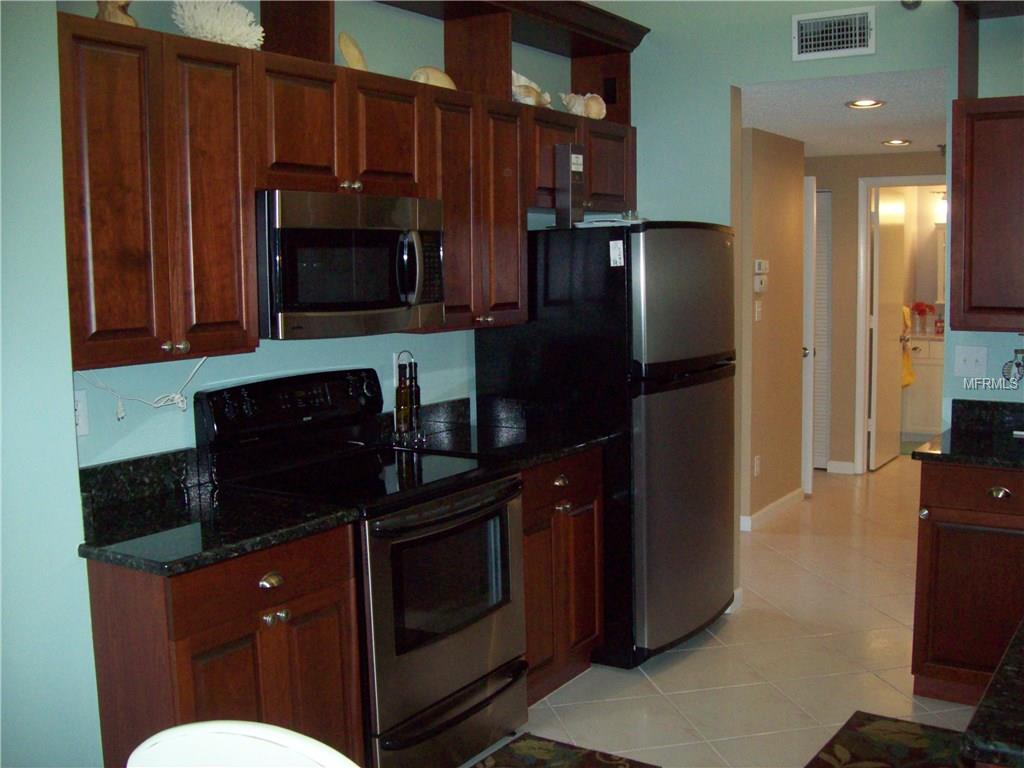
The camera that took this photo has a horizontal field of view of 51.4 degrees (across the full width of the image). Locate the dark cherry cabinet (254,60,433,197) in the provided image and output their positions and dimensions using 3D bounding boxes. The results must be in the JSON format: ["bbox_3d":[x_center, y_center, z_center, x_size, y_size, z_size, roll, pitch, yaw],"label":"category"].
[{"bbox_3d":[-0.634,-0.777,3.317,0.321,0.384,0.764,4,8,34],"label":"dark cherry cabinet"}]

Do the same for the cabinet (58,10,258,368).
[{"bbox_3d":[-0.976,-0.464,2.711,0.331,0.810,0.592,4,8,34],"label":"cabinet"}]

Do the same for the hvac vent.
[{"bbox_3d":[1.250,-1.365,4.148,0.333,0.184,0.030,4,8,34],"label":"hvac vent"}]

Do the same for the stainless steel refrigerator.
[{"bbox_3d":[0.434,0.208,4.505,0.815,1.705,0.835,4,8,34],"label":"stainless steel refrigerator"}]

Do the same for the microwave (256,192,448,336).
[{"bbox_3d":[-0.585,-0.376,3.333,0.425,0.418,0.758,4,8,34],"label":"microwave"}]

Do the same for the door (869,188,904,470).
[{"bbox_3d":[2.776,-0.402,7.849,0.040,2.030,0.730,4,8,34],"label":"door"}]

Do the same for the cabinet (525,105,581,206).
[{"bbox_3d":[0.049,-0.898,4.311,0.321,0.386,0.442,4,8,34],"label":"cabinet"}]

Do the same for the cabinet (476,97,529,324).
[{"bbox_3d":[-0.158,-0.638,4.030,0.321,0.834,0.304,4,8,34],"label":"cabinet"}]

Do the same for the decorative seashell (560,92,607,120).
[{"bbox_3d":[0.297,-1.149,4.420,0.190,0.125,0.130,0,7,4],"label":"decorative seashell"}]

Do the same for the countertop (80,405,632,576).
[{"bbox_3d":[-0.474,0.244,3.361,0.642,0.155,2.052,4,8,34],"label":"countertop"}]

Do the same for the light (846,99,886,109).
[{"bbox_3d":[1.634,-1.303,4.908,0.190,0.035,0.190,4,8,34],"label":"light"}]

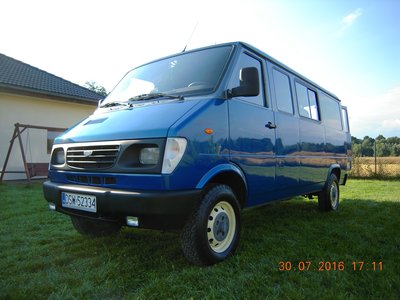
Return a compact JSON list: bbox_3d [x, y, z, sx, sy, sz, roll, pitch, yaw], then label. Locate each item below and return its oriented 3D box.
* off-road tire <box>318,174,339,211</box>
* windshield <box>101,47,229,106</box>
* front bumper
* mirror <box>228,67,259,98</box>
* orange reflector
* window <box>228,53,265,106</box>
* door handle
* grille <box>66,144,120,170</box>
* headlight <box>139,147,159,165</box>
[{"bbox_3d":[2.204,0.749,5.526,0.210,0.690,0.690,-1,-2,37],"label":"off-road tire"},{"bbox_3d":[-0.426,-0.783,3.454,1.600,0.630,0.120,-1,-37,37],"label":"windshield"},{"bbox_3d":[-0.854,0.433,2.860,1.880,0.310,0.420,-1,-2,37],"label":"front bumper"},{"bbox_3d":[0.378,-0.561,2.762,0.280,0.250,0.130,-1,-2,37],"label":"mirror"},{"bbox_3d":[0.079,-0.147,2.549,0.030,0.048,0.110,-1,-2,37],"label":"orange reflector"},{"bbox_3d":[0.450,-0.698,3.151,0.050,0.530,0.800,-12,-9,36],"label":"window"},{"bbox_3d":[0.751,-0.257,3.423,0.050,0.055,0.200,-1,-2,37],"label":"door handle"},{"bbox_3d":[-0.919,0.059,2.784,0.770,0.210,0.070,-1,-2,37],"label":"grille"},{"bbox_3d":[-0.372,0.040,2.495,0.200,0.140,0.090,-1,-2,37],"label":"headlight"}]

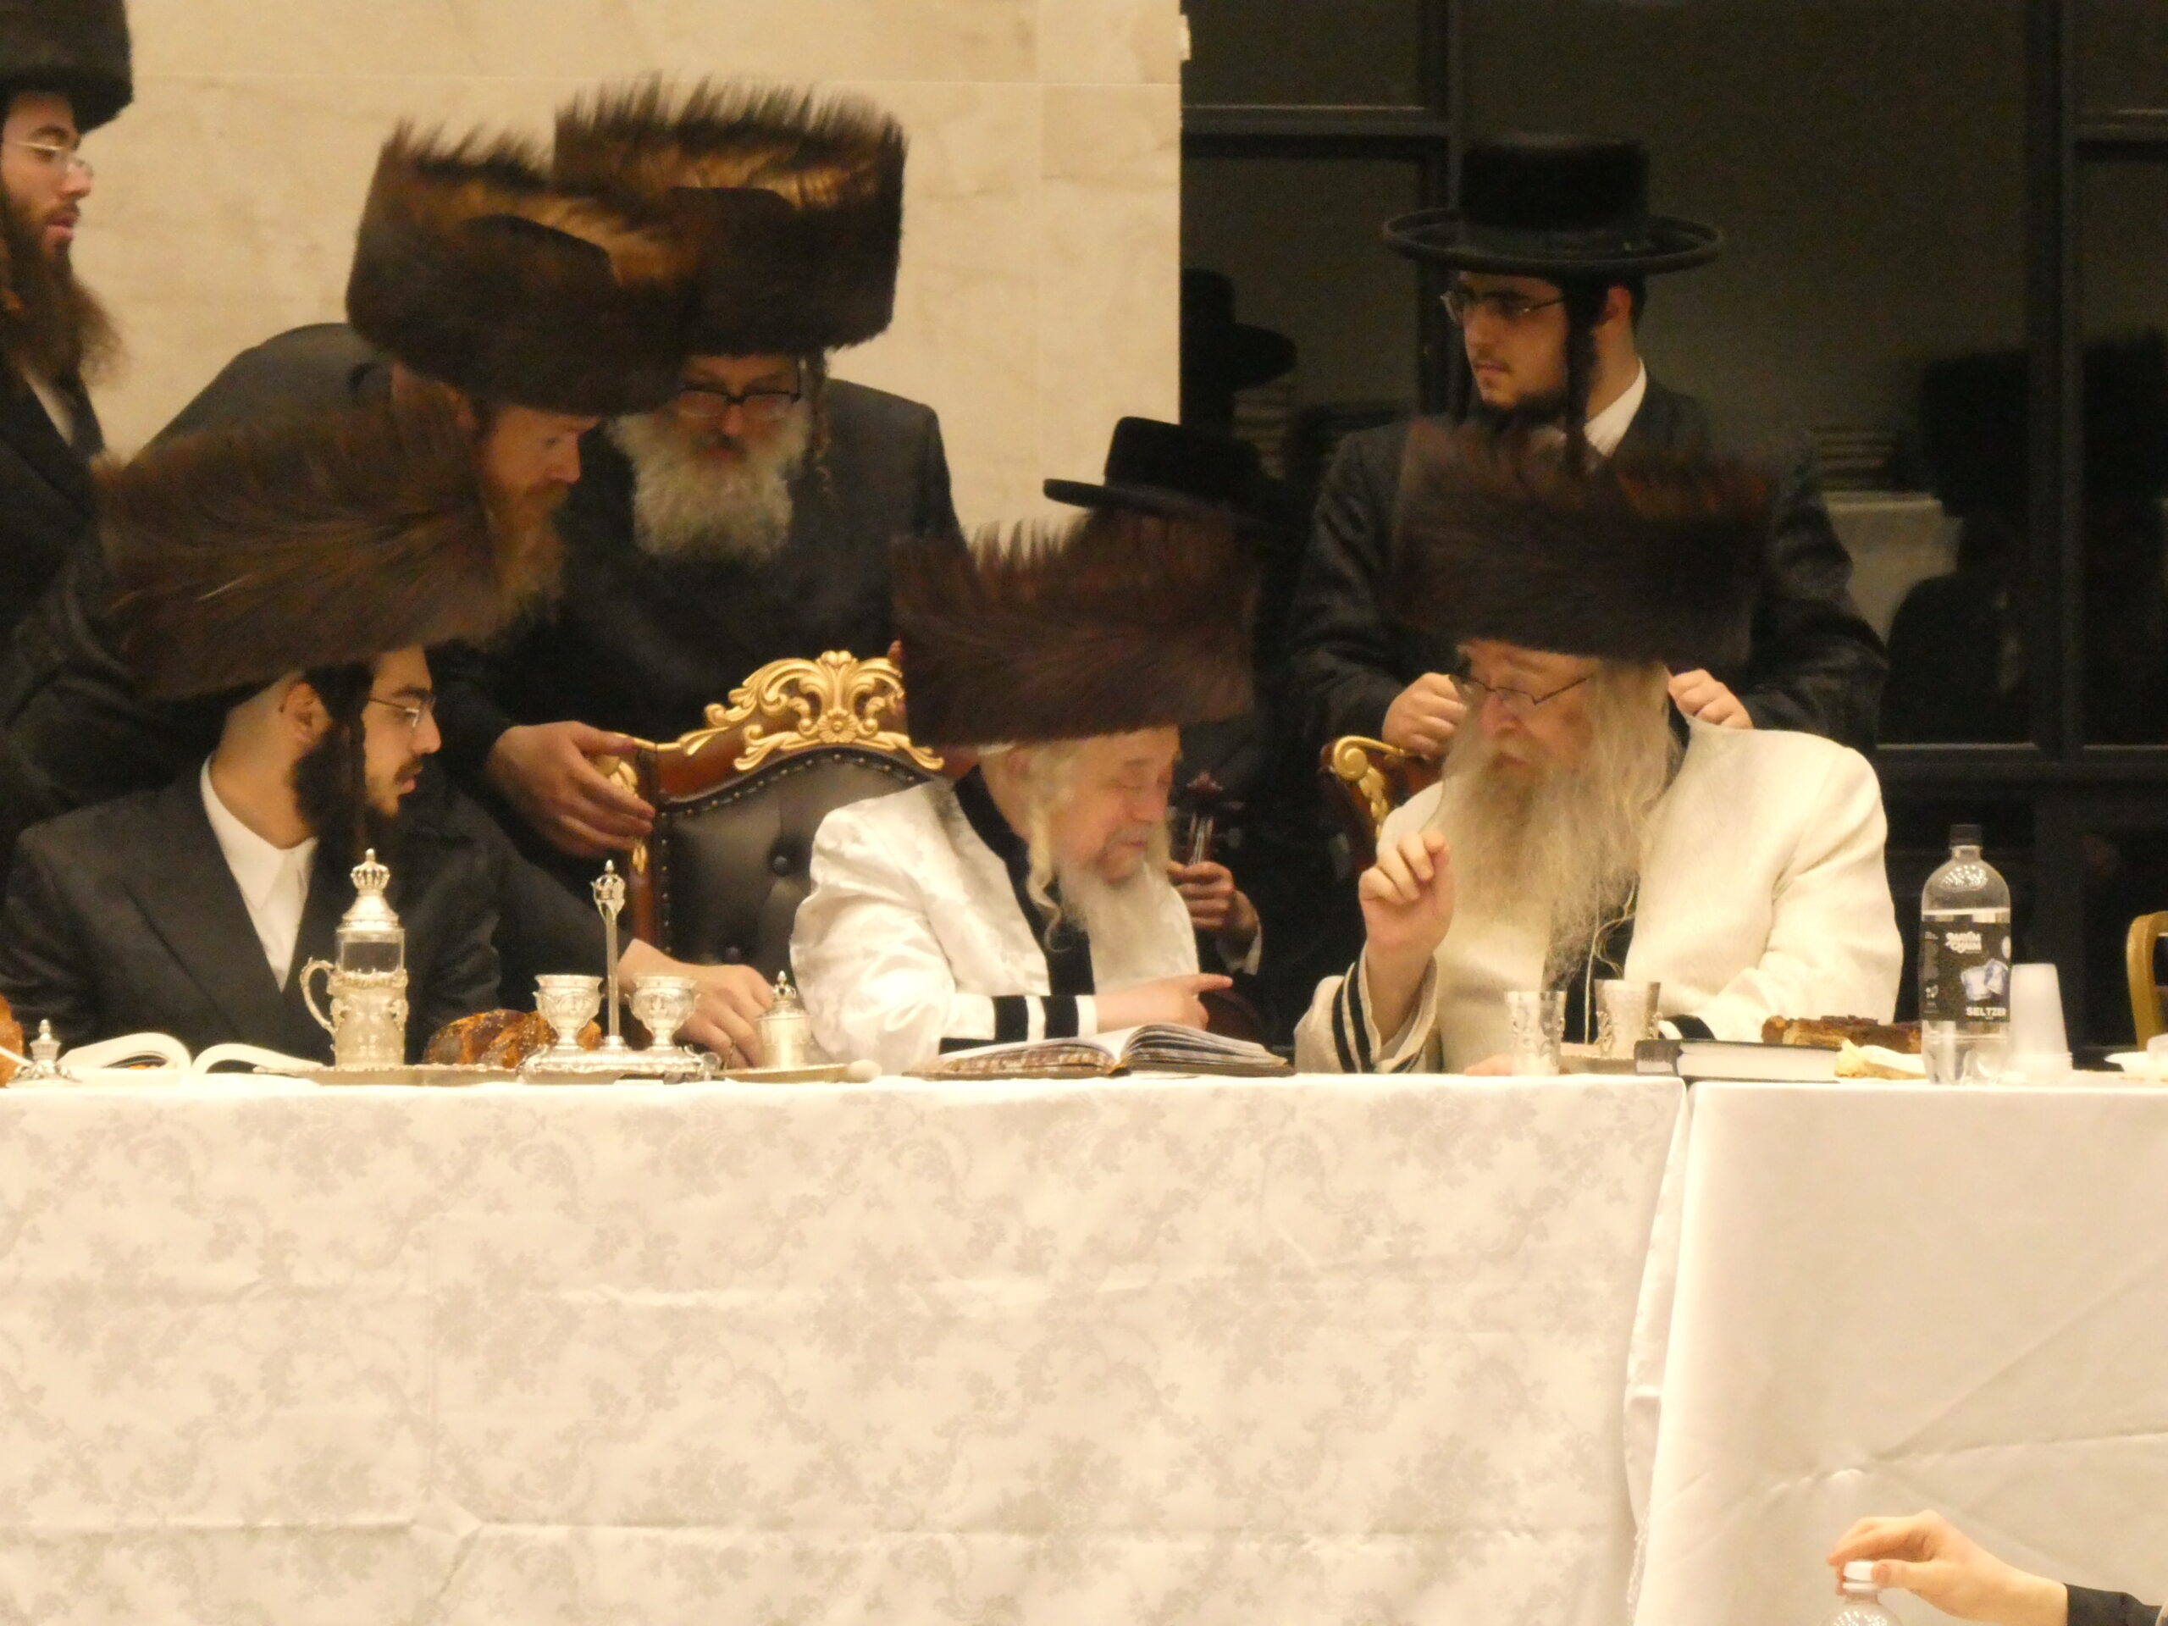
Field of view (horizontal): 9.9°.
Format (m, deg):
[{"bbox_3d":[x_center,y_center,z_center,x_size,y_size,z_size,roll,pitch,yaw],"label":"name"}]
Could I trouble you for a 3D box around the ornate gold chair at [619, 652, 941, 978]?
[{"bbox_3d":[-0.257,0.426,12.800,0.580,1.188,0.640,0,0,-2],"label":"ornate gold chair"}]

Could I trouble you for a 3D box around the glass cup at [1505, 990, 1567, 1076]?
[{"bbox_3d":[0.440,0.215,12.220,0.060,0.084,0.060,0,0,0],"label":"glass cup"}]

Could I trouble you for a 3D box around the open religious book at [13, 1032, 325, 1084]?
[{"bbox_3d":[-0.902,0.240,12.300,0.310,0.048,0.220,0,0,0],"label":"open religious book"}]

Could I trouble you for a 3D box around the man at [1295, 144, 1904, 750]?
[{"bbox_3d":[0.529,0.152,13.200,0.620,1.737,0.420,0,0,7],"label":"man"}]

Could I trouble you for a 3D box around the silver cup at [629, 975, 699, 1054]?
[{"bbox_3d":[-0.407,0.195,12.150,0.067,0.076,0.067,0,0,0],"label":"silver cup"}]

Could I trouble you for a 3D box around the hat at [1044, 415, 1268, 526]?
[{"bbox_3d":[0.103,-0.351,13.200,0.310,0.120,0.350,10,2,6],"label":"hat"}]

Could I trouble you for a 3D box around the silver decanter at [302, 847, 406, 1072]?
[{"bbox_3d":[-0.713,0.144,12.220,0.106,0.213,0.078,0,0,0],"label":"silver decanter"}]

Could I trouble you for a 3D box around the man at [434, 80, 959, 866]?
[{"bbox_3d":[-0.409,0.122,13.250,0.580,1.797,0.460,0,0,0],"label":"man"}]

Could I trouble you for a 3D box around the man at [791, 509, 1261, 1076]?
[{"bbox_3d":[-0.059,0.357,12.620,0.540,1.326,0.660,0,0,-38],"label":"man"}]

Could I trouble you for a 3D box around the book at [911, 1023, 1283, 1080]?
[{"bbox_3d":[0.022,0.235,12.350,0.367,0.050,0.250,0,0,0],"label":"book"}]

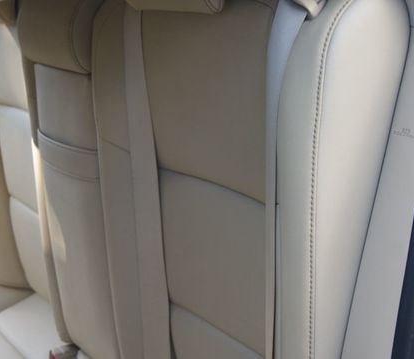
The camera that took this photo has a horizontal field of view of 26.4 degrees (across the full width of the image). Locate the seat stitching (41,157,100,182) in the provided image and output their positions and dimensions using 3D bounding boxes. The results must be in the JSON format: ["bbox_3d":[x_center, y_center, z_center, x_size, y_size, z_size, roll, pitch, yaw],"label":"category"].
[{"bbox_3d":[-0.217,-0.015,1.410,0.025,0.020,0.195,-21,22,-27],"label":"seat stitching"}]

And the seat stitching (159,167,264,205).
[{"bbox_3d":[0.003,0.007,1.090,0.025,0.022,0.240,-21,22,-27],"label":"seat stitching"}]

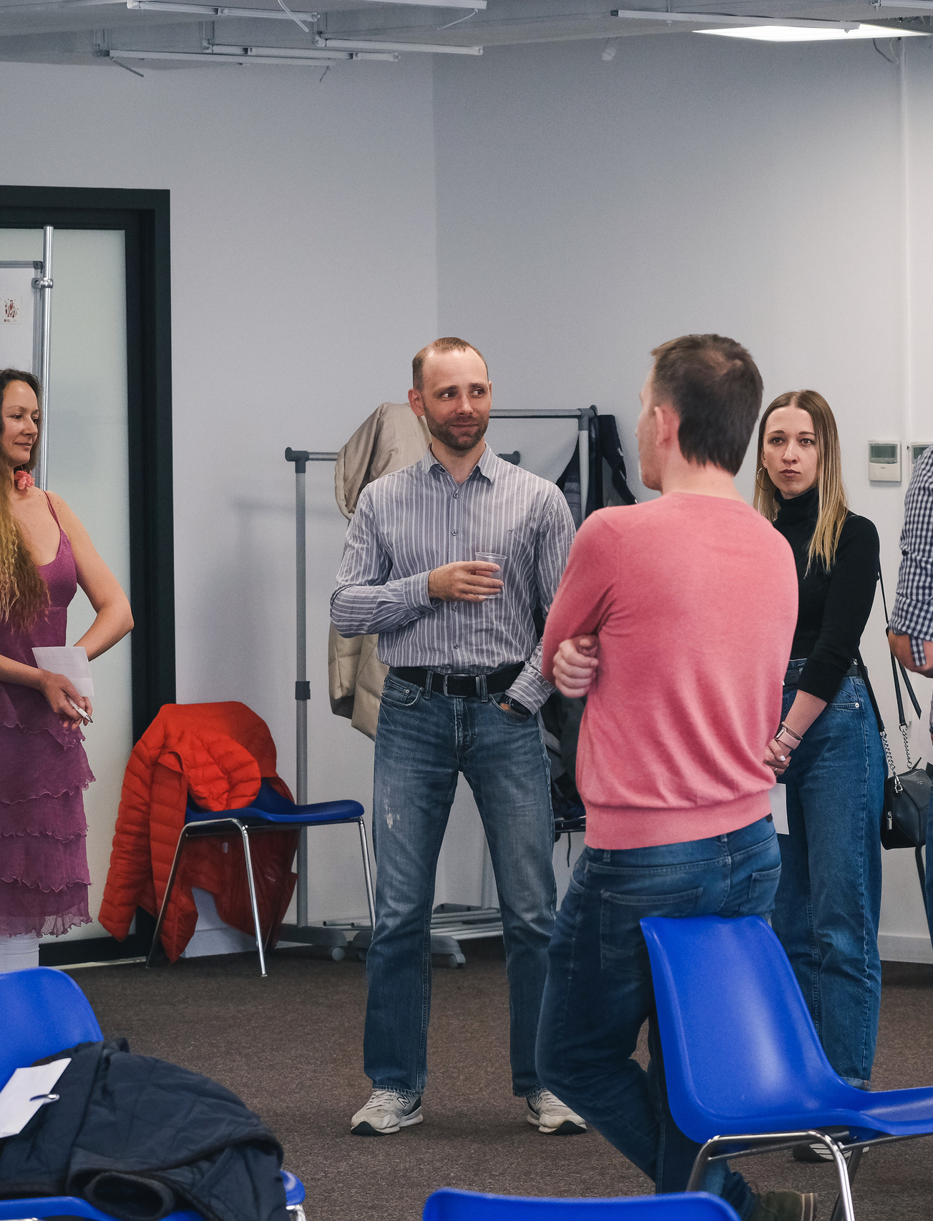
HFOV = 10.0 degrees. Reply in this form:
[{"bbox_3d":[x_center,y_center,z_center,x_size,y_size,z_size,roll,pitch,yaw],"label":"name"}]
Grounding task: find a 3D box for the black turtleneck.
[{"bbox_3d":[0.718,-0.036,11.579,0.410,0.480,0.290,0,2,30],"label":"black turtleneck"}]

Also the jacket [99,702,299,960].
[{"bbox_3d":[-0.760,0.633,15.700,0.400,0.740,0.610,1,3,40],"label":"jacket"}]

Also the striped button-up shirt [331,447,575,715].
[{"bbox_3d":[-0.028,-0.068,12.097,0.550,0.610,0.340,-1,2,2],"label":"striped button-up shirt"}]

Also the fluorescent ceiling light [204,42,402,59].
[{"bbox_3d":[-0.441,-1.498,14.314,0.720,0.045,0.045,-3,3,-44],"label":"fluorescent ceiling light"}]

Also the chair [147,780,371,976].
[{"bbox_3d":[-0.610,0.644,15.632,0.520,0.780,0.520,1,3,40],"label":"chair"}]

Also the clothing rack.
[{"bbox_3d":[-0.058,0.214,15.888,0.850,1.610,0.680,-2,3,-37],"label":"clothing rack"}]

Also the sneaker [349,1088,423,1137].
[{"bbox_3d":[-0.178,1.122,12.129,0.110,0.115,0.300,0,2,19],"label":"sneaker"}]

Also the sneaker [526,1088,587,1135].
[{"bbox_3d":[0.202,1.118,12.093,0.110,0.115,0.300,-1,2,-9],"label":"sneaker"}]

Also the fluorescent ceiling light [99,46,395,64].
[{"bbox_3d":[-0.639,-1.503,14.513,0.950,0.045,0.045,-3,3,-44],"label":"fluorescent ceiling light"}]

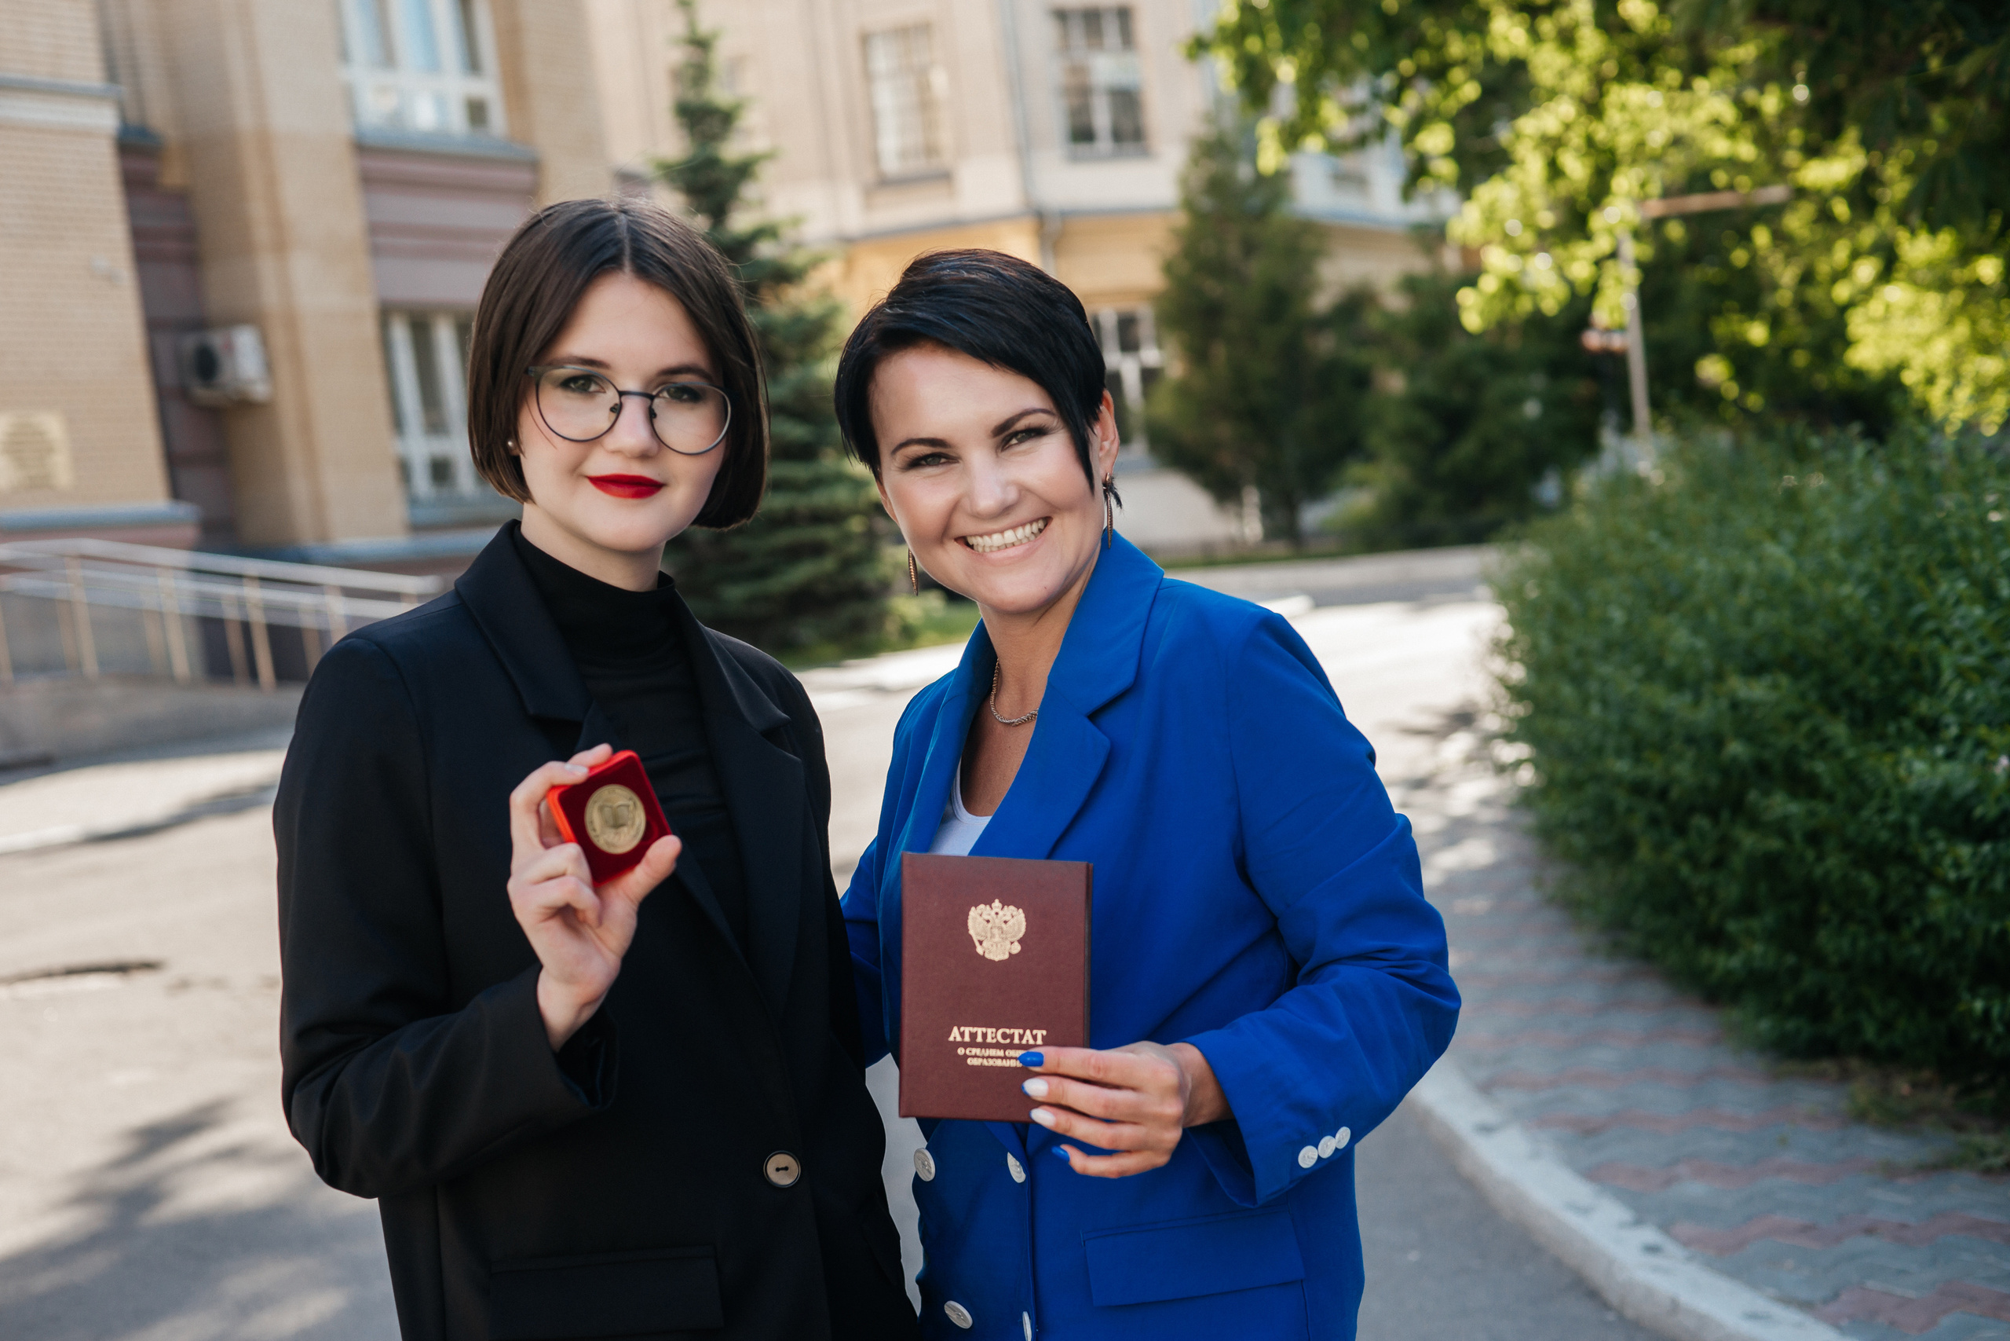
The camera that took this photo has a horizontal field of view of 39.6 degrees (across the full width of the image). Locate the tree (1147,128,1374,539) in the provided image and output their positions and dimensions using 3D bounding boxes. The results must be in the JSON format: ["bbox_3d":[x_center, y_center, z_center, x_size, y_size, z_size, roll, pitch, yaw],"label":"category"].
[{"bbox_3d":[2.624,-3.626,30.000,2.420,4.650,2.400,-8,1,0],"label":"tree"}]

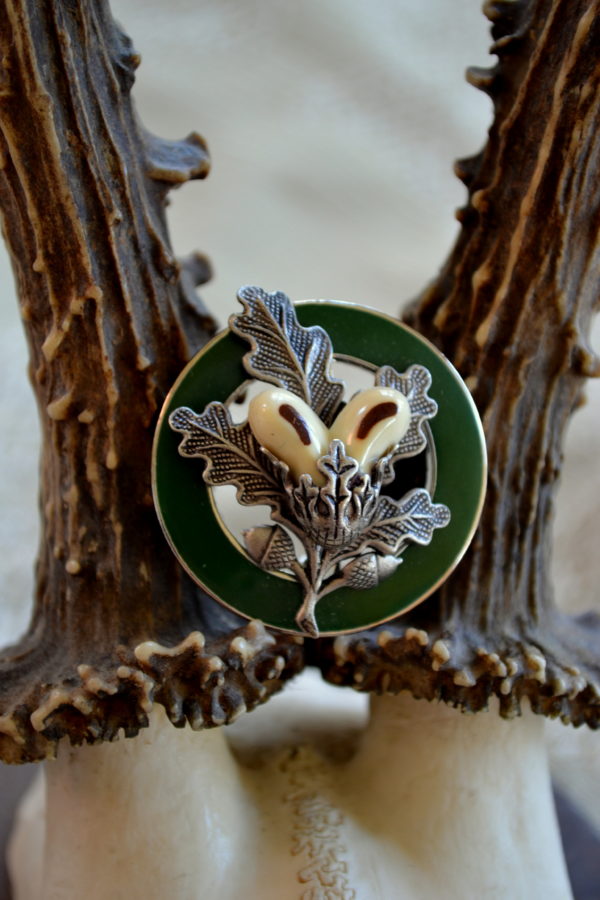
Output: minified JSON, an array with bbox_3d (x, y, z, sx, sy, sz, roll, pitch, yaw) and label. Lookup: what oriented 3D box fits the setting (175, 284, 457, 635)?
[{"bbox_3d":[0.001,0.001,0.211,0.033,0.041,0.009,0,0,0],"label":"setting"}]

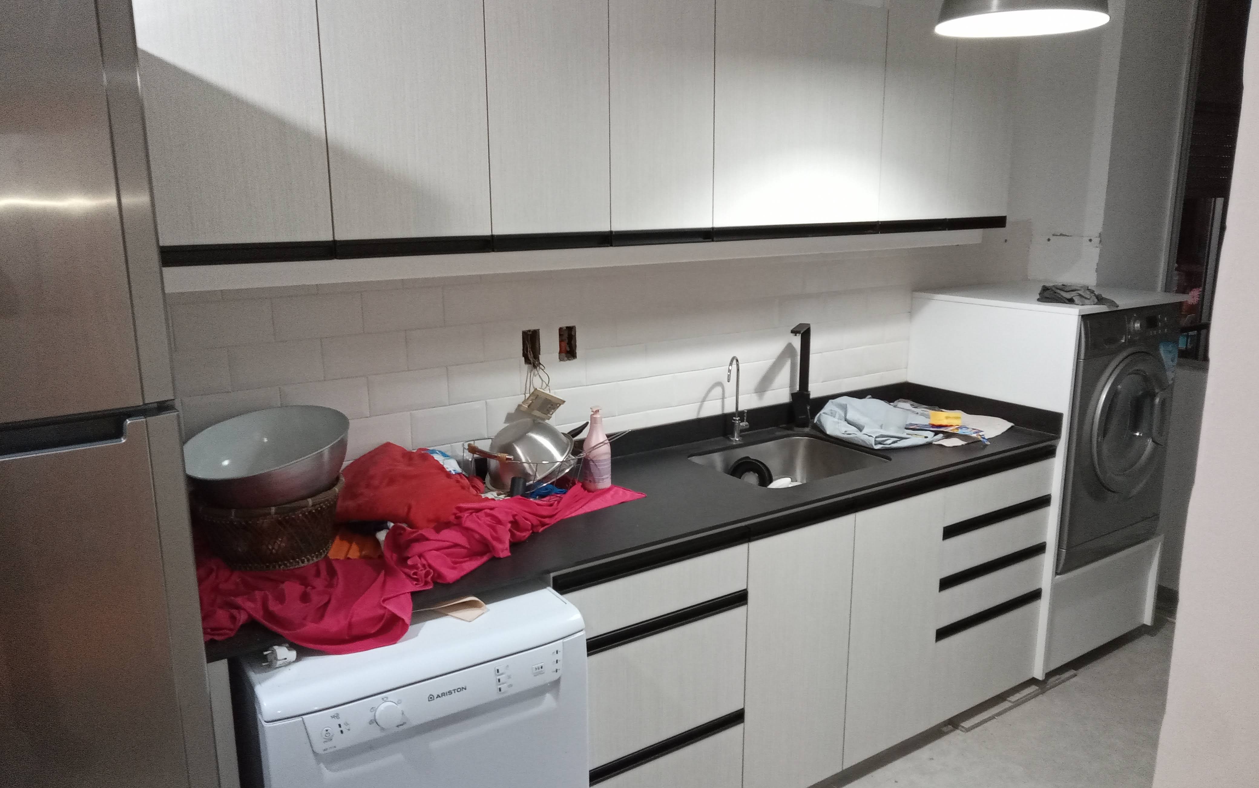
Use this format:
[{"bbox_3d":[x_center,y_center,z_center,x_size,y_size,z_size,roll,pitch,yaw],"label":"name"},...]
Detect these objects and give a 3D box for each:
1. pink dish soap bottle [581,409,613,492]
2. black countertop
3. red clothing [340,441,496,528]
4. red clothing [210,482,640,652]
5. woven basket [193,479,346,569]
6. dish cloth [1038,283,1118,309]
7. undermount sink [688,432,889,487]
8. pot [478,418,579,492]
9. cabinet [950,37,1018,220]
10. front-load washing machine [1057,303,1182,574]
[{"bbox_3d":[-0.086,0.135,2.586,0.066,0.207,0.055,-1,12,-6],"label":"pink dish soap bottle"},{"bbox_3d":[0.131,0.212,2.603,2.499,0.101,0.576,-9,15,-35],"label":"black countertop"},{"bbox_3d":[-0.483,0.203,2.324,0.402,0.176,0.235,-9,15,-35],"label":"red clothing"},{"bbox_3d":[-0.352,0.324,2.140,1.117,0.103,0.524,-9,15,-35],"label":"red clothing"},{"bbox_3d":[-0.750,0.258,2.119,0.320,0.146,0.320,-9,15,-35],"label":"woven basket"},{"bbox_3d":[1.434,-0.316,3.231,0.304,0.041,0.294,-9,15,-35],"label":"dish cloth"},{"bbox_3d":[0.452,0.272,2.902,0.505,0.181,0.392,-9,15,-35],"label":"undermount sink"},{"bbox_3d":[-0.274,0.123,2.506,0.225,0.103,0.225,-40,19,-23],"label":"pot"},{"bbox_3d":[0.960,-0.917,3.140,0.295,0.753,0.328,-9,15,-35],"label":"cabinet"},{"bbox_3d":[1.438,0.094,3.501,0.598,0.828,0.554,-9,15,-35],"label":"front-load washing machine"}]

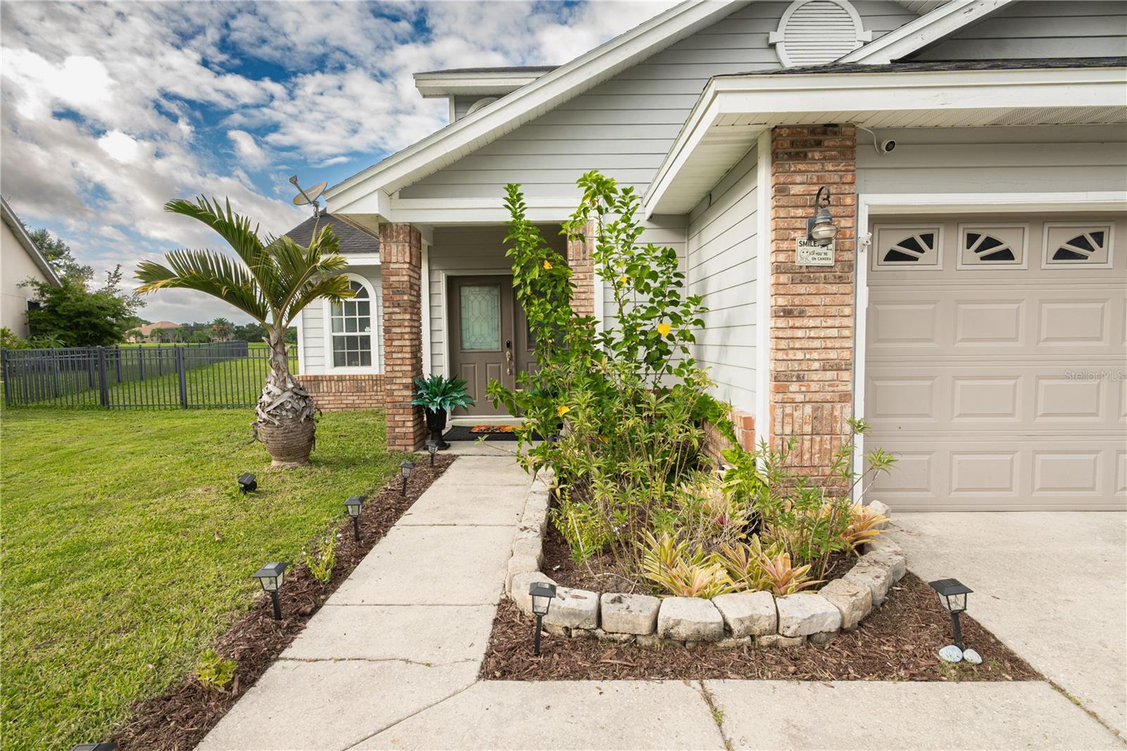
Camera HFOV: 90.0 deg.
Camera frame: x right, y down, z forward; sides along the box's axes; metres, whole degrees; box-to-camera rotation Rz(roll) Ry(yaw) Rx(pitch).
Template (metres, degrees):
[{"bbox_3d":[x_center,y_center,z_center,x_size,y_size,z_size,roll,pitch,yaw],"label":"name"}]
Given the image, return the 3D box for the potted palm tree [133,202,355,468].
[{"bbox_3d":[-3.308,-0.452,5.869,2.250,2.728,1.900,0,4,1],"label":"potted palm tree"}]

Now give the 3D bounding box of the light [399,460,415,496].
[{"bbox_3d":[-1.315,0.865,4.718,0.110,0.295,0.110,0,4,1],"label":"light"}]

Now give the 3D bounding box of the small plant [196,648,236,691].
[{"bbox_3d":[-1.341,1.114,2.199,0.150,0.150,0.150,0,4,1],"label":"small plant"}]

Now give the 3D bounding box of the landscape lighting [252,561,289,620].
[{"bbox_3d":[-1.382,1.016,2.669,0.115,0.280,0.115,-5,4,1],"label":"landscape lighting"}]

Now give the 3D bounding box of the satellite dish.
[{"bbox_3d":[-5.027,-3.599,11.128,0.650,0.550,0.550,2,5,27],"label":"satellite dish"}]

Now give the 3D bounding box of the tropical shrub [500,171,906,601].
[{"bbox_3d":[0.659,-0.206,3.537,2.300,2.330,1.900,0,4,1],"label":"tropical shrub"}]

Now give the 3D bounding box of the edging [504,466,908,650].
[{"bbox_3d":[0.890,0.950,3.747,2.400,0.220,2.750,0,4,1],"label":"edging"}]

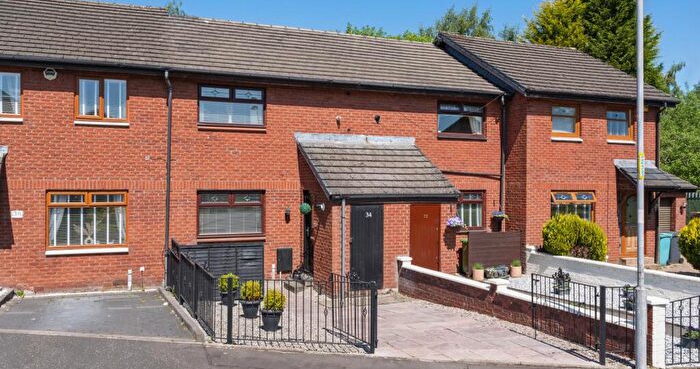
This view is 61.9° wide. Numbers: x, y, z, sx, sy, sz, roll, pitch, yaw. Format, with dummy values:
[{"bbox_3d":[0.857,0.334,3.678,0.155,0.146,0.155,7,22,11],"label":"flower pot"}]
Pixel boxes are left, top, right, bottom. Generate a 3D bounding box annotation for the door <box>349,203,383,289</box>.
[{"bbox_3d":[0.406,1.407,13.303,0.834,1.947,0.080,0,-1,-23],"label":"door"}]

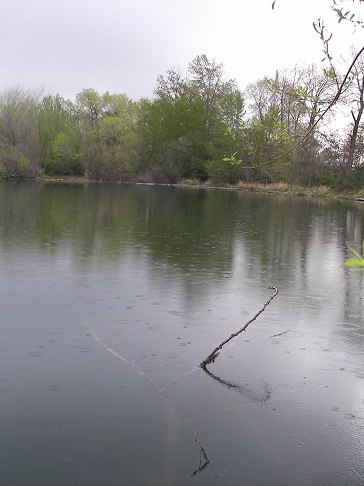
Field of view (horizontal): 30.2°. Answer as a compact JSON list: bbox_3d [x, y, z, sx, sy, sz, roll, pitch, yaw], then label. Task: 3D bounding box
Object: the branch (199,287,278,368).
[{"bbox_3d":[0.590,0.850,6.850,1.150,0.600,0.200,-3,8,-38],"label":"branch"}]

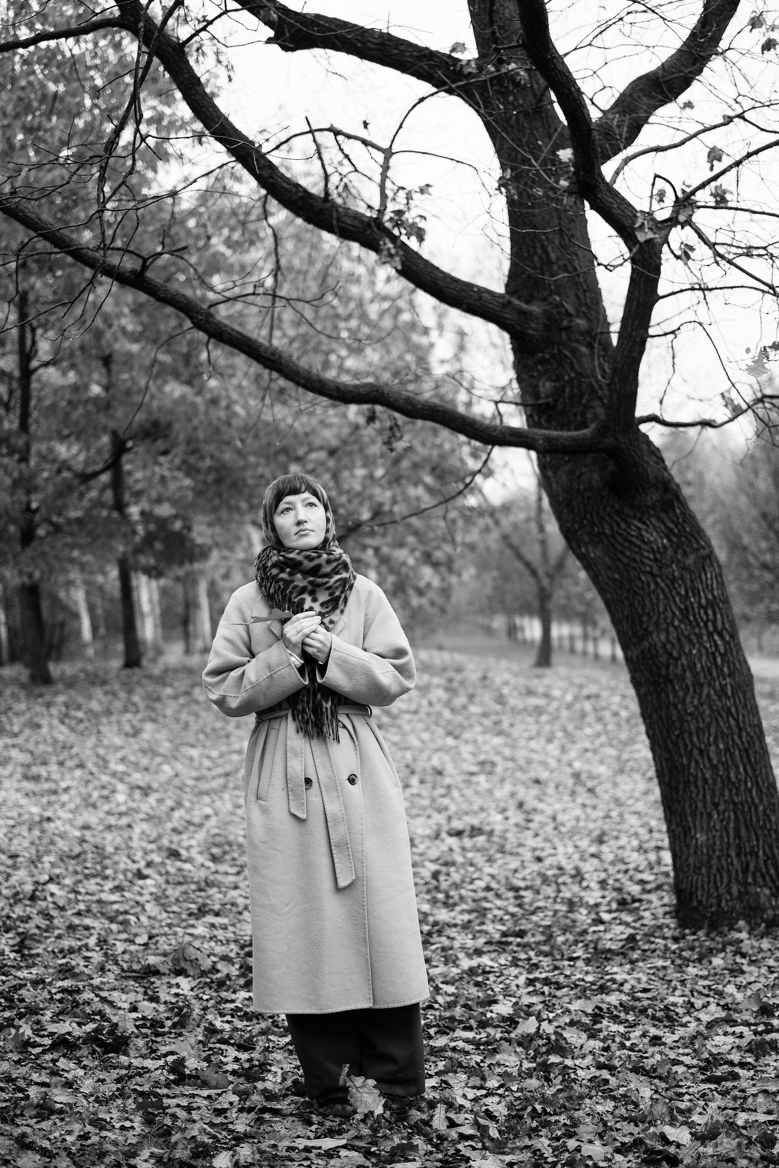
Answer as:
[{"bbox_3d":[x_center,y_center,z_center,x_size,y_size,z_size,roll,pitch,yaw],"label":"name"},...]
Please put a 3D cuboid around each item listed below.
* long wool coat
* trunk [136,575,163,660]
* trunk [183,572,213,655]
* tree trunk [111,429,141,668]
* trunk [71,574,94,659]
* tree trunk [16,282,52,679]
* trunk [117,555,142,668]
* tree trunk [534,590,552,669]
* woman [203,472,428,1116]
[{"bbox_3d":[-0.199,0.555,4.360,0.570,1.180,0.420,-3,-1,-7],"label":"long wool coat"},{"bbox_3d":[-7.401,0.970,50.000,0.700,2.650,0.600,-3,-1,-8],"label":"trunk"},{"bbox_3d":[-5.909,0.858,50.000,0.700,2.600,0.600,-3,-1,-7],"label":"trunk"},{"bbox_3d":[-6.645,-0.888,41.000,0.500,6.100,0.450,-3,-1,-9],"label":"tree trunk"},{"bbox_3d":[-9.427,0.999,50.000,0.500,2.700,0.450,-3,-1,-11],"label":"trunk"},{"bbox_3d":[-7.682,-2.077,35.000,0.500,8.500,0.470,-3,-1,-12],"label":"tree trunk"},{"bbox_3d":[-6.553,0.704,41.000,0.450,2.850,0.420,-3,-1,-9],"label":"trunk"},{"bbox_3d":[3.329,0.975,35.000,0.340,1.750,0.320,-3,-1,5],"label":"tree trunk"},{"bbox_3d":[-0.197,0.552,4.370,0.570,1.700,0.440,-3,-1,-7],"label":"woman"}]

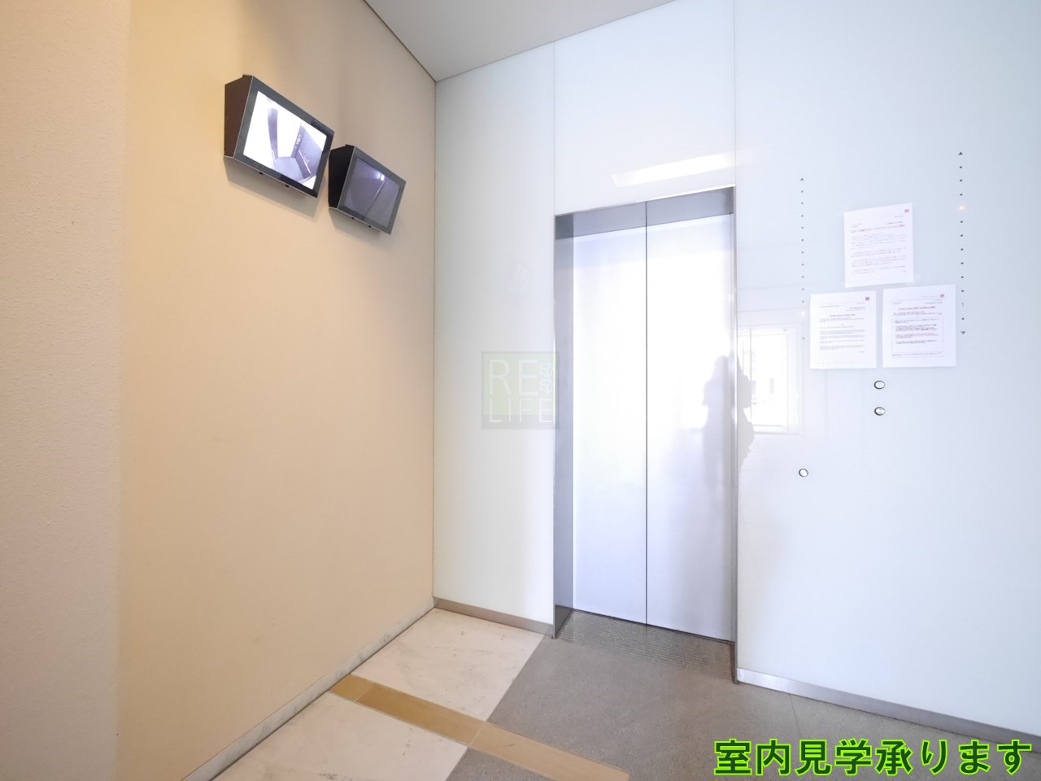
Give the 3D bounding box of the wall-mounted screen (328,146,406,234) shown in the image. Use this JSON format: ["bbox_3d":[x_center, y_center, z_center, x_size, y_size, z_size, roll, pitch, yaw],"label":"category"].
[{"bbox_3d":[-0.683,-0.870,1.855,0.132,0.253,0.312,17,7,24],"label":"wall-mounted screen"}]

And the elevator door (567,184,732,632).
[{"bbox_3d":[0.681,0.177,2.237,0.820,2.110,0.050,0,-1,24],"label":"elevator door"}]

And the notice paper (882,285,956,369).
[{"bbox_3d":[1.470,-0.234,1.552,0.210,0.297,0.006,0,-1,24],"label":"notice paper"}]

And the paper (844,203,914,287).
[{"bbox_3d":[1.363,-0.549,1.604,0.210,0.297,0.006,0,-1,24],"label":"paper"}]

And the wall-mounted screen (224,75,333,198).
[{"bbox_3d":[-0.849,-0.868,1.478,0.134,0.254,0.312,17,7,24],"label":"wall-mounted screen"}]

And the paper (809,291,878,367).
[{"bbox_3d":[1.260,-0.233,1.644,0.210,0.297,0.006,0,-1,24],"label":"paper"}]

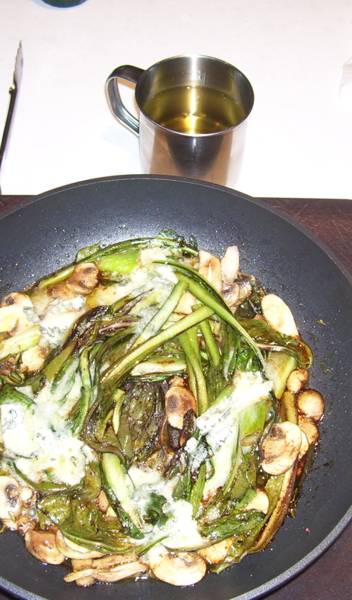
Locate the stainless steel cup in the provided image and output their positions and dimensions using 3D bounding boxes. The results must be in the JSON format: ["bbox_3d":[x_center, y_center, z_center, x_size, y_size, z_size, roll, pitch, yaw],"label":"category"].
[{"bbox_3d":[0.002,-0.136,0.621,0.115,0.082,0.086,23,60,14],"label":"stainless steel cup"}]

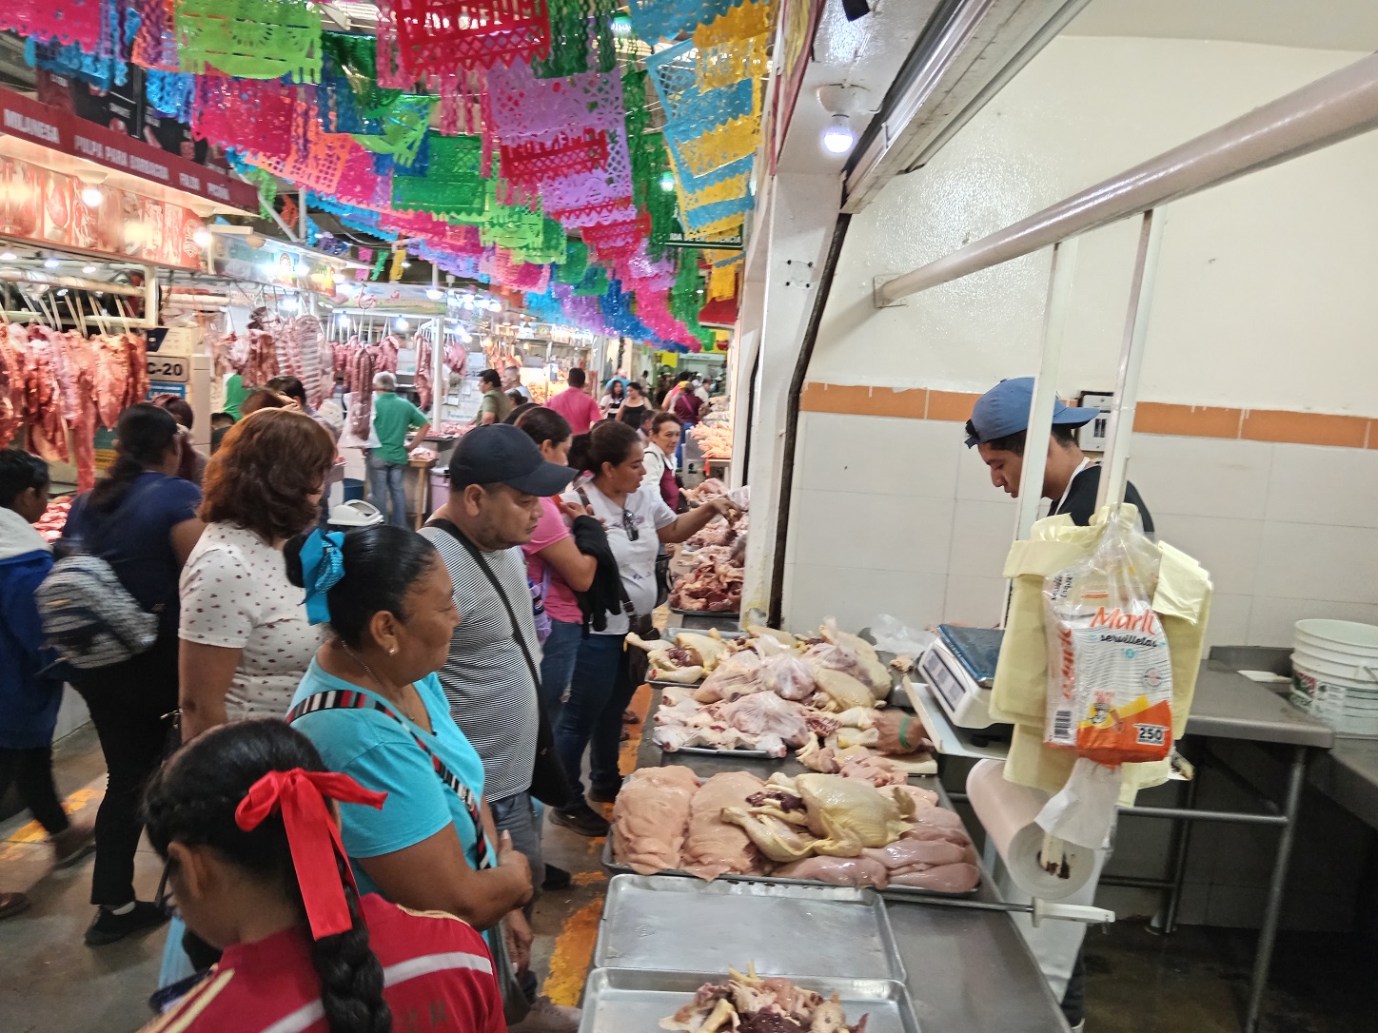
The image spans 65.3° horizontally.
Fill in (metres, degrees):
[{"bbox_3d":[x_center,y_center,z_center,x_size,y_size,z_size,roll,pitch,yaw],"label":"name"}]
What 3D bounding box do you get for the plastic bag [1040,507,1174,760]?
[{"bbox_3d":[0.495,0.151,1.280,0.130,0.275,0.090,5,8,11],"label":"plastic bag"}]

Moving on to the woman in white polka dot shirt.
[{"bbox_3d":[-0.920,0.607,2.308,0.360,1.630,0.470,4,8,1],"label":"woman in white polka dot shirt"}]

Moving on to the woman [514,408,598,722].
[{"bbox_3d":[-0.436,0.478,3.437,0.400,1.620,0.460,2,8,-11],"label":"woman"}]

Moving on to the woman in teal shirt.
[{"bbox_3d":[-0.434,0.774,1.640,0.400,1.550,0.480,1,8,-14],"label":"woman in teal shirt"}]

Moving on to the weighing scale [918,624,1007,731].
[{"bbox_3d":[0.625,0.306,1.985,0.330,0.115,0.360,4,8,1],"label":"weighing scale"}]

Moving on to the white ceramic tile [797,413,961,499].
[{"bbox_3d":[0.620,-0.194,3.490,0.500,0.250,0.010,4,8,1],"label":"white ceramic tile"}]

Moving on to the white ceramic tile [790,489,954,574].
[{"bbox_3d":[0.607,0.053,3.526,0.500,0.250,0.010,4,8,1],"label":"white ceramic tile"}]

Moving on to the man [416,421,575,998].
[{"bbox_3d":[-0.446,0.611,2.446,0.420,1.640,0.520,5,8,11],"label":"man"}]

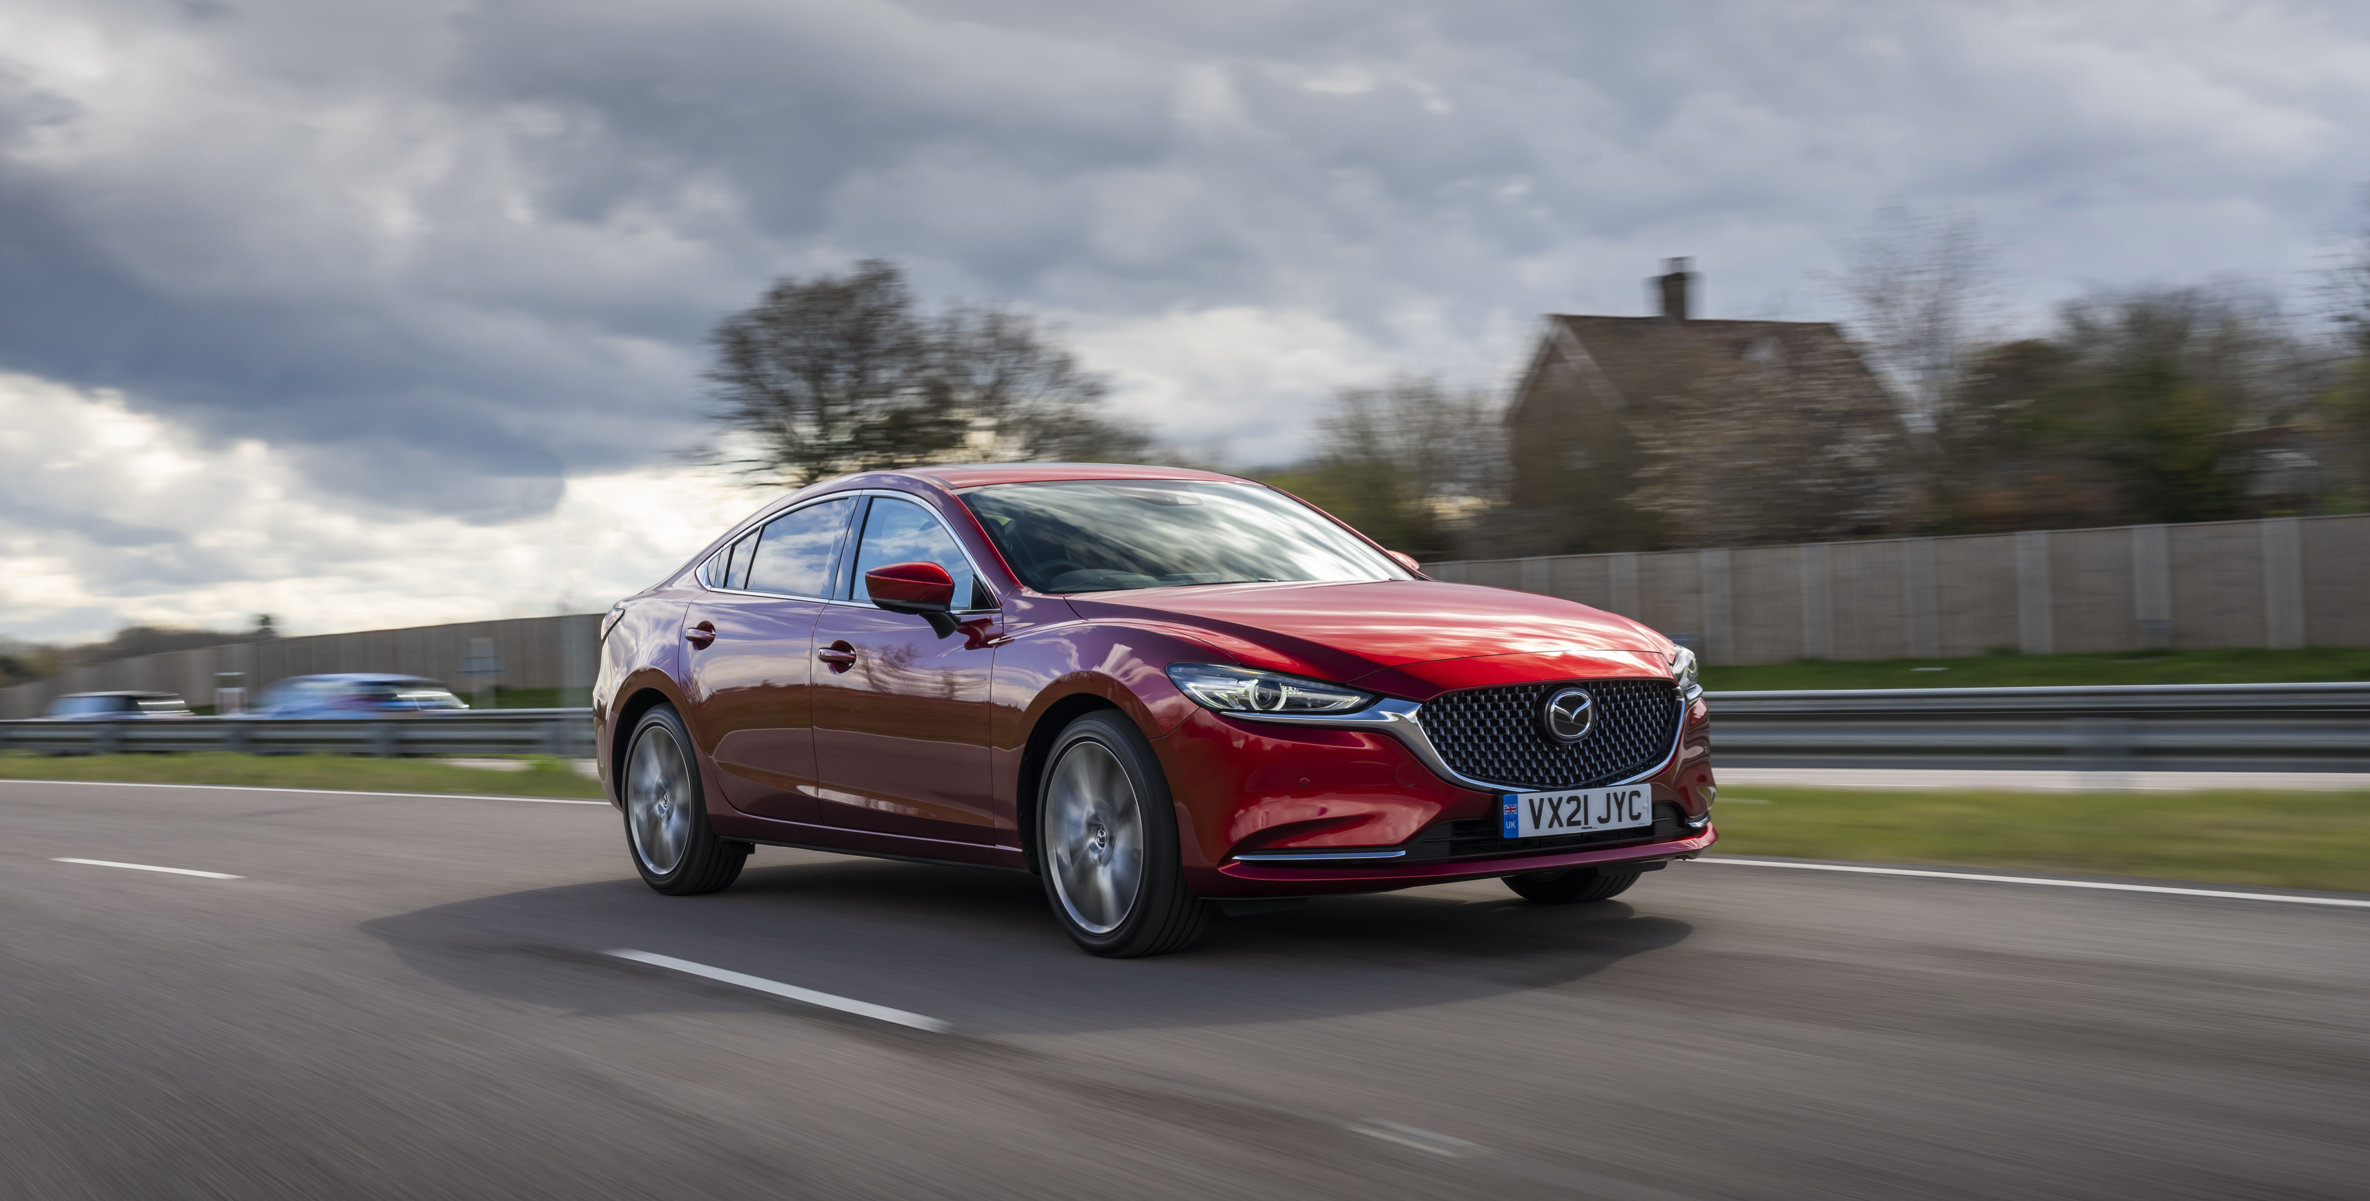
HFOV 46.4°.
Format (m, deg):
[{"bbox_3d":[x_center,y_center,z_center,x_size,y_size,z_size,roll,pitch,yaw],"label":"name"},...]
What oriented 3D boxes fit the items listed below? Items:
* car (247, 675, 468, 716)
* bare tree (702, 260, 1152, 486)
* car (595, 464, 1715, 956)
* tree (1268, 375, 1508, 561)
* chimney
[{"bbox_3d":[-12.790,1.870,42.500,4.300,1.480,1.800,-3,-1,44],"label":"car"},{"bbox_3d":[-8.595,-4.438,92.000,15.000,14.000,13.000,-2,0,0],"label":"bare tree"},{"bbox_3d":[-0.370,0.268,9.211,1.900,1.450,4.870,-2,0,-35],"label":"car"},{"bbox_3d":[6.013,-2.417,82.000,7.200,8.700,7.000,-2,0,0],"label":"tree"},{"bbox_3d":[13.791,-8.779,78.000,0.900,1.850,0.850,-2,0,30],"label":"chimney"}]

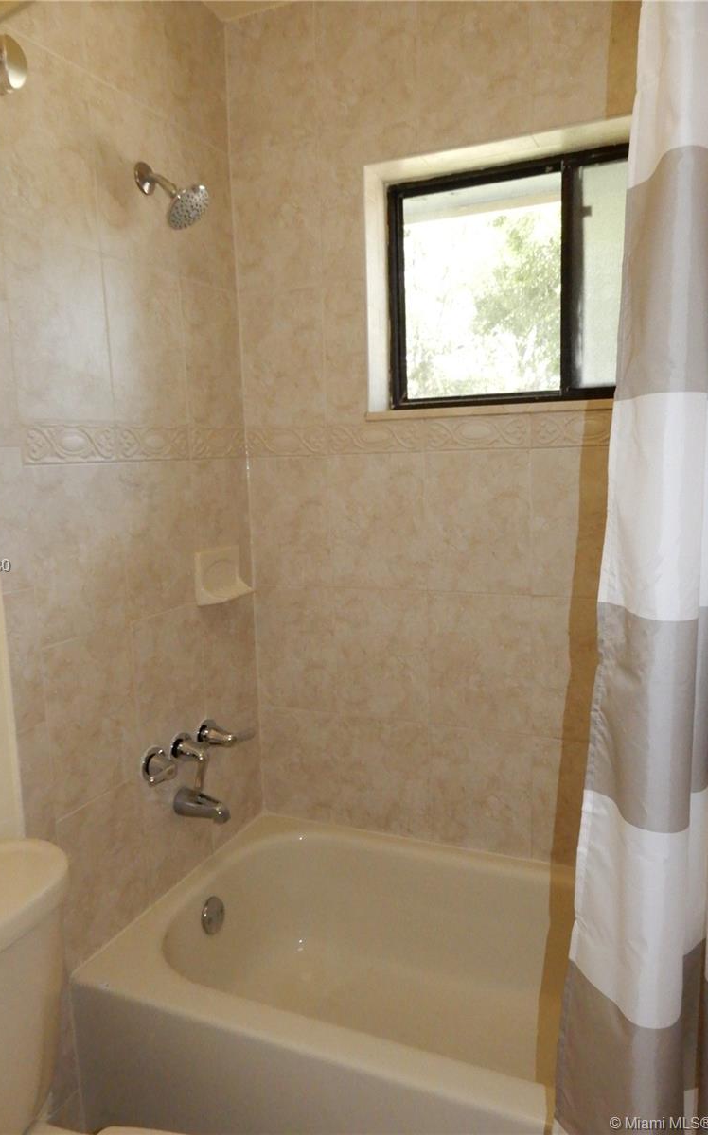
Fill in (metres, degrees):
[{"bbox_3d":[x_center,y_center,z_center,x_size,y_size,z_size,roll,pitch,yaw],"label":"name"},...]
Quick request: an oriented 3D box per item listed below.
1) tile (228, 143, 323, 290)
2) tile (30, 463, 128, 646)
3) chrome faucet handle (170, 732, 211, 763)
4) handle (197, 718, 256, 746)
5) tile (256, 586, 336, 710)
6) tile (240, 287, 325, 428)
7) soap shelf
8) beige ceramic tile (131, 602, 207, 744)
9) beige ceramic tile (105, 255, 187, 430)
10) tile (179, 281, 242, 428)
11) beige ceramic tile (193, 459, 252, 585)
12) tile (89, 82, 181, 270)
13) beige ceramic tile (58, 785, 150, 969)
[{"bbox_3d":[-0.192,-0.870,1.971,0.243,0.335,0.011,2,9,24],"label":"tile"},{"bbox_3d":[-0.543,-0.033,1.556,0.012,0.339,0.251,2,9,24],"label":"tile"},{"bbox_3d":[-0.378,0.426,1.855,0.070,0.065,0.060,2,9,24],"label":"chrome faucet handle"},{"bbox_3d":[-0.322,0.405,1.959,0.077,0.066,0.133,2,9,25],"label":"handle"},{"bbox_3d":[-0.156,0.217,2.128,0.243,0.341,0.011,2,9,24],"label":"tile"},{"bbox_3d":[-0.180,-0.533,2.018,0.245,0.339,0.012,2,9,24],"label":"tile"},{"bbox_3d":[-0.321,0.019,1.978,0.055,0.125,0.175,2,9,24],"label":"soap shelf"},{"bbox_3d":[-0.426,0.268,1.826,0.010,0.338,0.244,2,9,25],"label":"beige ceramic tile"},{"bbox_3d":[-0.455,-0.482,1.726,0.012,0.339,0.251,2,9,24],"label":"beige ceramic tile"},{"bbox_3d":[-0.352,-0.518,1.953,0.012,0.339,0.249,2,9,24],"label":"tile"},{"bbox_3d":[-0.334,-0.105,1.997,0.010,0.340,0.244,2,9,25],"label":"beige ceramic tile"},{"bbox_3d":[-0.466,-0.819,1.678,0.012,0.339,0.251,2,9,24],"label":"tile"},{"bbox_3d":[-0.520,0.629,1.650,0.012,0.313,0.251,2,9,24],"label":"beige ceramic tile"}]

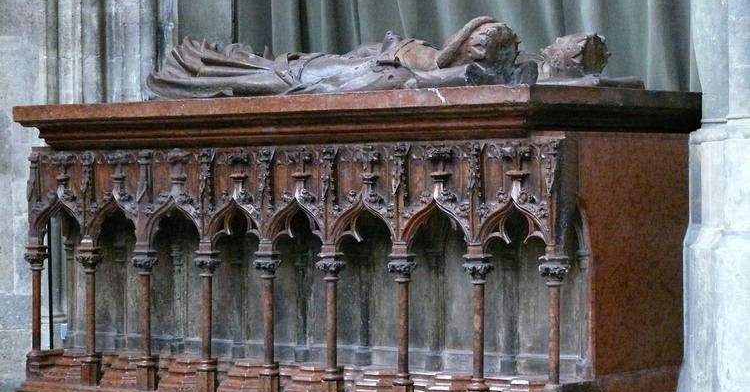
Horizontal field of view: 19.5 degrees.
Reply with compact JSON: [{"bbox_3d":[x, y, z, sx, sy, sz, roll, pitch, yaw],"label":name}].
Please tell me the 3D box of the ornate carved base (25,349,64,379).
[{"bbox_3d":[-1.560,0.782,10.305,0.155,0.137,0.141,0,1,40],"label":"ornate carved base"}]

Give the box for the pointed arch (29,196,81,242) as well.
[{"bbox_3d":[-1.581,0.112,10.948,0.352,0.235,0.092,0,1,40],"label":"pointed arch"}]

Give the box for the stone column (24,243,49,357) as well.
[{"bbox_3d":[-1.568,0.483,10.148,0.102,0.508,0.102,0,0,0],"label":"stone column"}]

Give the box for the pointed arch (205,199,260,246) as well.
[{"bbox_3d":[-0.616,0.114,9.480,0.289,0.196,0.074,0,1,40],"label":"pointed arch"}]

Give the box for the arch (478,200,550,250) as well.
[{"bbox_3d":[0.535,0.106,8.328,0.332,0.200,0.084,0,0,41],"label":"arch"}]

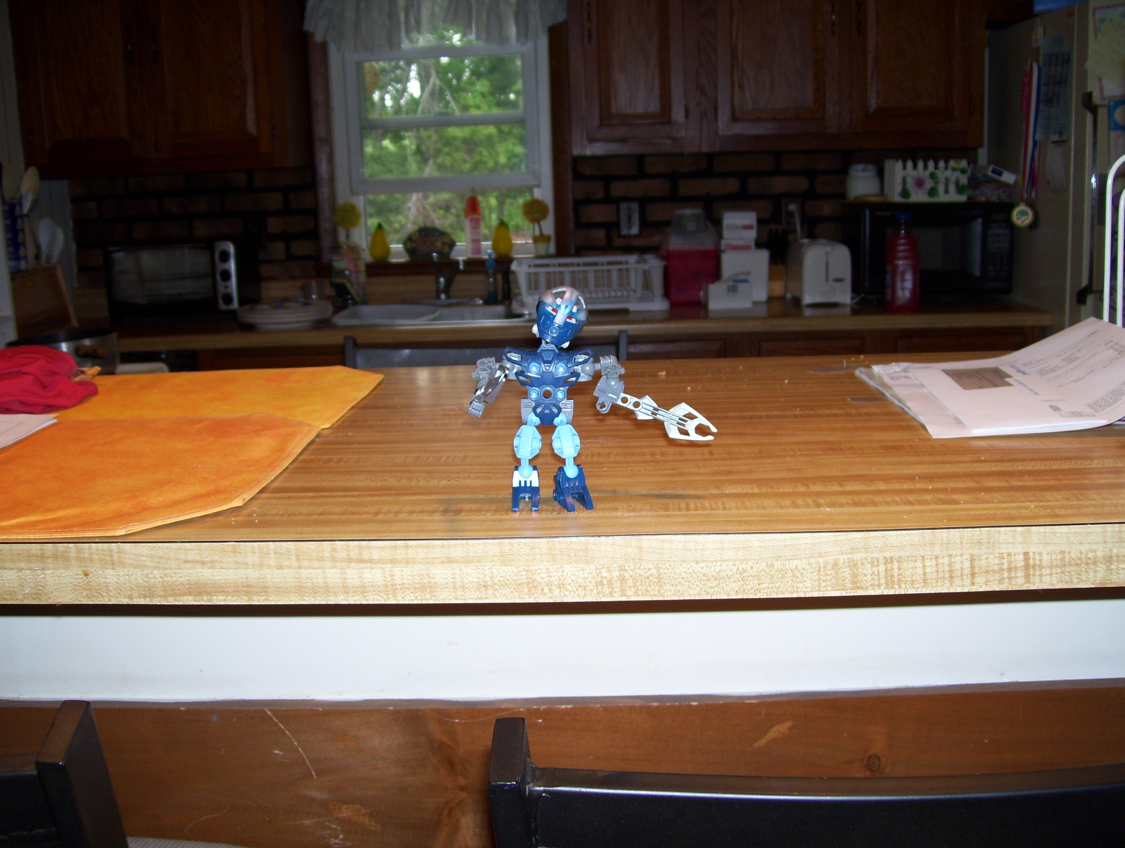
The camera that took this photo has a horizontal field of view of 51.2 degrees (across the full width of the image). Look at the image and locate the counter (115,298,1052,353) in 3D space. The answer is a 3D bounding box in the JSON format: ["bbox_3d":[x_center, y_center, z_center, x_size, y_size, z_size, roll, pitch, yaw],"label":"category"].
[{"bbox_3d":[-0.063,-0.317,3.510,2.778,0.042,0.635,-1,12,3],"label":"counter"}]

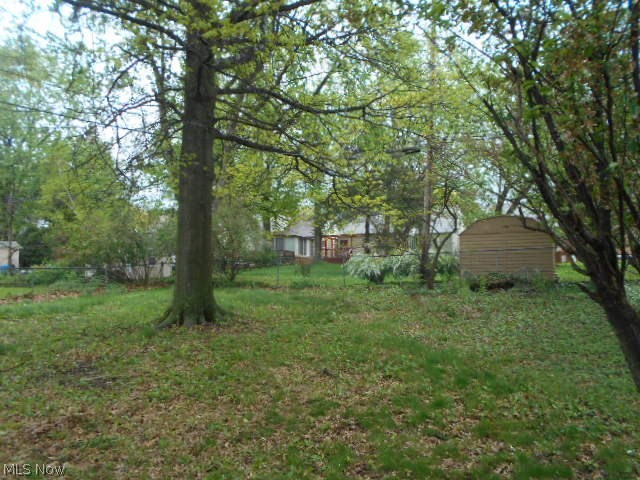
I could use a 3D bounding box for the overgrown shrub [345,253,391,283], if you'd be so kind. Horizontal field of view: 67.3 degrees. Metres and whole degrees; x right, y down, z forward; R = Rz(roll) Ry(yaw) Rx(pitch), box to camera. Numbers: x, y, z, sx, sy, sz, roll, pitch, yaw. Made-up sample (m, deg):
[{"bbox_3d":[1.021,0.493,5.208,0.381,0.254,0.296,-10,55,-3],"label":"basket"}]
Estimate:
[{"bbox_3d":[2.016,1.209,20.400,1.950,1.350,1.700,0,0,0],"label":"overgrown shrub"}]

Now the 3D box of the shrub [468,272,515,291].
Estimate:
[{"bbox_3d":[5.640,1.373,15.900,1.600,0.600,0.950,0,0,0],"label":"shrub"}]

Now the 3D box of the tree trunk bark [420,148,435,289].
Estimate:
[{"bbox_3d":[3.802,-0.760,17.000,0.440,4.950,0.420,0,0,0],"label":"tree trunk bark"}]

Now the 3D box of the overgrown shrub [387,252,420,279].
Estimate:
[{"bbox_3d":[3.690,1.141,21.500,1.500,1.200,1.400,0,0,0],"label":"overgrown shrub"}]

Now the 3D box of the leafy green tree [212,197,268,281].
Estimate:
[{"bbox_3d":[-4.213,-0.078,25.000,3.000,4.400,2.800,0,0,0],"label":"leafy green tree"}]

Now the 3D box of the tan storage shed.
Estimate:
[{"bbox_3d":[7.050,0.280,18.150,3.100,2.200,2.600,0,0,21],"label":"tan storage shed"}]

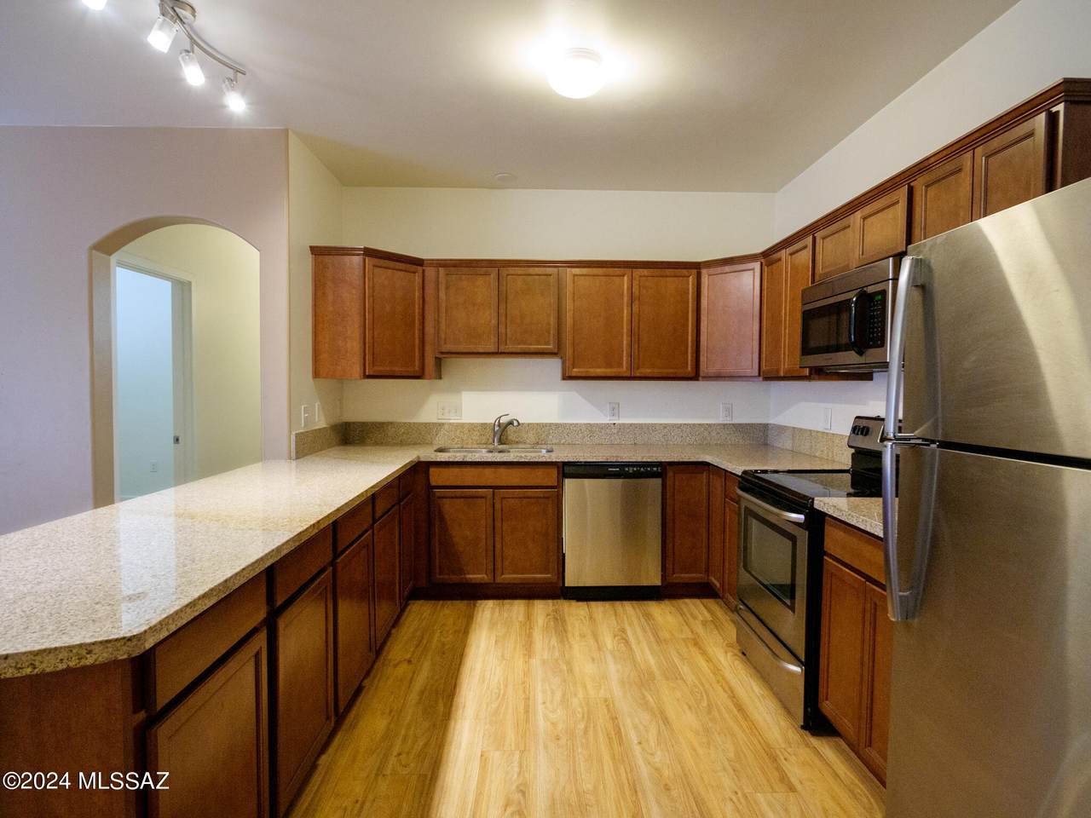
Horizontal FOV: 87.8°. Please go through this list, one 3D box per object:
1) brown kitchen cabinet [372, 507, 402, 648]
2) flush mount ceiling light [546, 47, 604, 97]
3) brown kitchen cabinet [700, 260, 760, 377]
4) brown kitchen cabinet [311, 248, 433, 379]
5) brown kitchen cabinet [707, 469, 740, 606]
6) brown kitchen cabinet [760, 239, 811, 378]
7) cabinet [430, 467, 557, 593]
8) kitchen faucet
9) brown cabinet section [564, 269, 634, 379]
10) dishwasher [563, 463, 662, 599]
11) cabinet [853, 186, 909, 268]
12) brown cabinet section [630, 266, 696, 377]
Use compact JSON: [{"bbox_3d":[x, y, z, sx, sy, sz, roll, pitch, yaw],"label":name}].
[{"bbox_3d":[-1.063,0.790,2.762,0.600,0.635,0.475,0,2,-1],"label":"brown kitchen cabinet"},{"bbox_3d":[0.132,-1.404,2.427,0.252,0.125,0.252,0,2,-1],"label":"flush mount ceiling light"},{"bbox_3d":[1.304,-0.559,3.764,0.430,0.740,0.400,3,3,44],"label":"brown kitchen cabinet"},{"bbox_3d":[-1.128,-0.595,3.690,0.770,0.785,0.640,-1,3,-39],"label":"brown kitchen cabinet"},{"bbox_3d":[1.321,0.747,3.223,0.610,0.820,0.576,0,2,-1],"label":"brown kitchen cabinet"},{"bbox_3d":[1.474,-0.531,3.128,0.325,0.745,0.620,0,2,-1],"label":"brown kitchen cabinet"},{"bbox_3d":[-0.316,0.699,3.726,0.825,0.770,0.595,0,2,-1],"label":"cabinet"},{"bbox_3d":[-0.267,0.147,3.885,0.205,0.225,0.060,2,3,39],"label":"kitchen faucet"},{"bbox_3d":[0.338,-0.574,3.885,0.455,0.725,0.310,0,2,-2],"label":"brown cabinet section"},{"bbox_3d":[0.411,0.746,3.779,0.596,0.862,0.608,0,2,-1],"label":"dishwasher"},{"bbox_3d":[1.514,-0.719,2.312,0.320,0.270,0.370,0,2,-1],"label":"cabinet"},{"bbox_3d":[0.786,-0.574,3.897,0.441,0.724,0.310,0,2,-2],"label":"brown cabinet section"}]

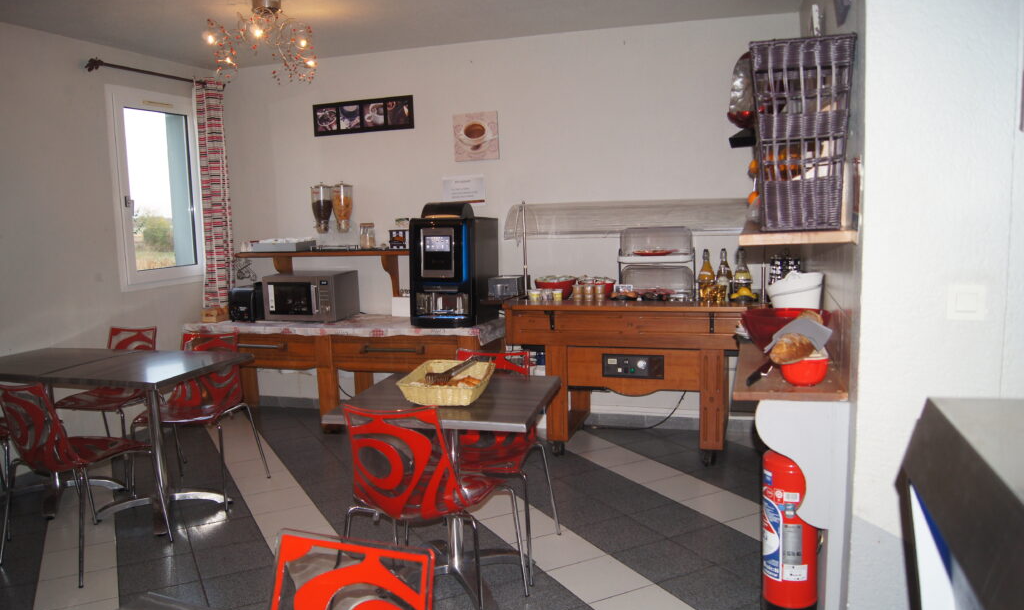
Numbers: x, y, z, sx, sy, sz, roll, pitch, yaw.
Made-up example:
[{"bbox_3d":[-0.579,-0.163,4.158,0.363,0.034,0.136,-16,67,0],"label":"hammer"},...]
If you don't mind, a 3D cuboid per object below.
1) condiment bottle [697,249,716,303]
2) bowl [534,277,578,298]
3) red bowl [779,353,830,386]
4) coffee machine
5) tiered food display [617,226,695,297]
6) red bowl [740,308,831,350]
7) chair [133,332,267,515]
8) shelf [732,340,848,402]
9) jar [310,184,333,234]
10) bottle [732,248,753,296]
[{"bbox_3d":[1.083,-0.166,4.276,0.087,0.290,0.087,0,7,17],"label":"condiment bottle"},{"bbox_3d":[0.275,-0.100,4.602,0.252,0.125,0.252,-2,7,0],"label":"bowl"},{"bbox_3d":[0.794,0.178,2.091,0.130,0.072,0.130,1,7,18],"label":"red bowl"},{"bbox_3d":[-0.370,-0.263,4.834,0.415,0.750,0.540,1,7,18],"label":"coffee machine"},{"bbox_3d":[0.841,-0.251,4.460,0.435,0.420,0.330,1,7,18],"label":"tiered food display"},{"bbox_3d":[0.852,0.101,2.387,0.285,0.148,0.285,0,7,17],"label":"red bowl"},{"bbox_3d":[-1.586,0.569,3.855,0.500,0.800,0.530,-1,7,7],"label":"chair"},{"bbox_3d":[0.970,0.145,2.745,0.291,0.027,1.550,1,7,18],"label":"shelf"},{"bbox_3d":[-1.304,-0.661,5.259,0.160,0.345,0.165,-2,7,0],"label":"jar"},{"bbox_3d":[1.273,-0.156,4.245,0.085,0.290,0.085,-1,7,0],"label":"bottle"}]

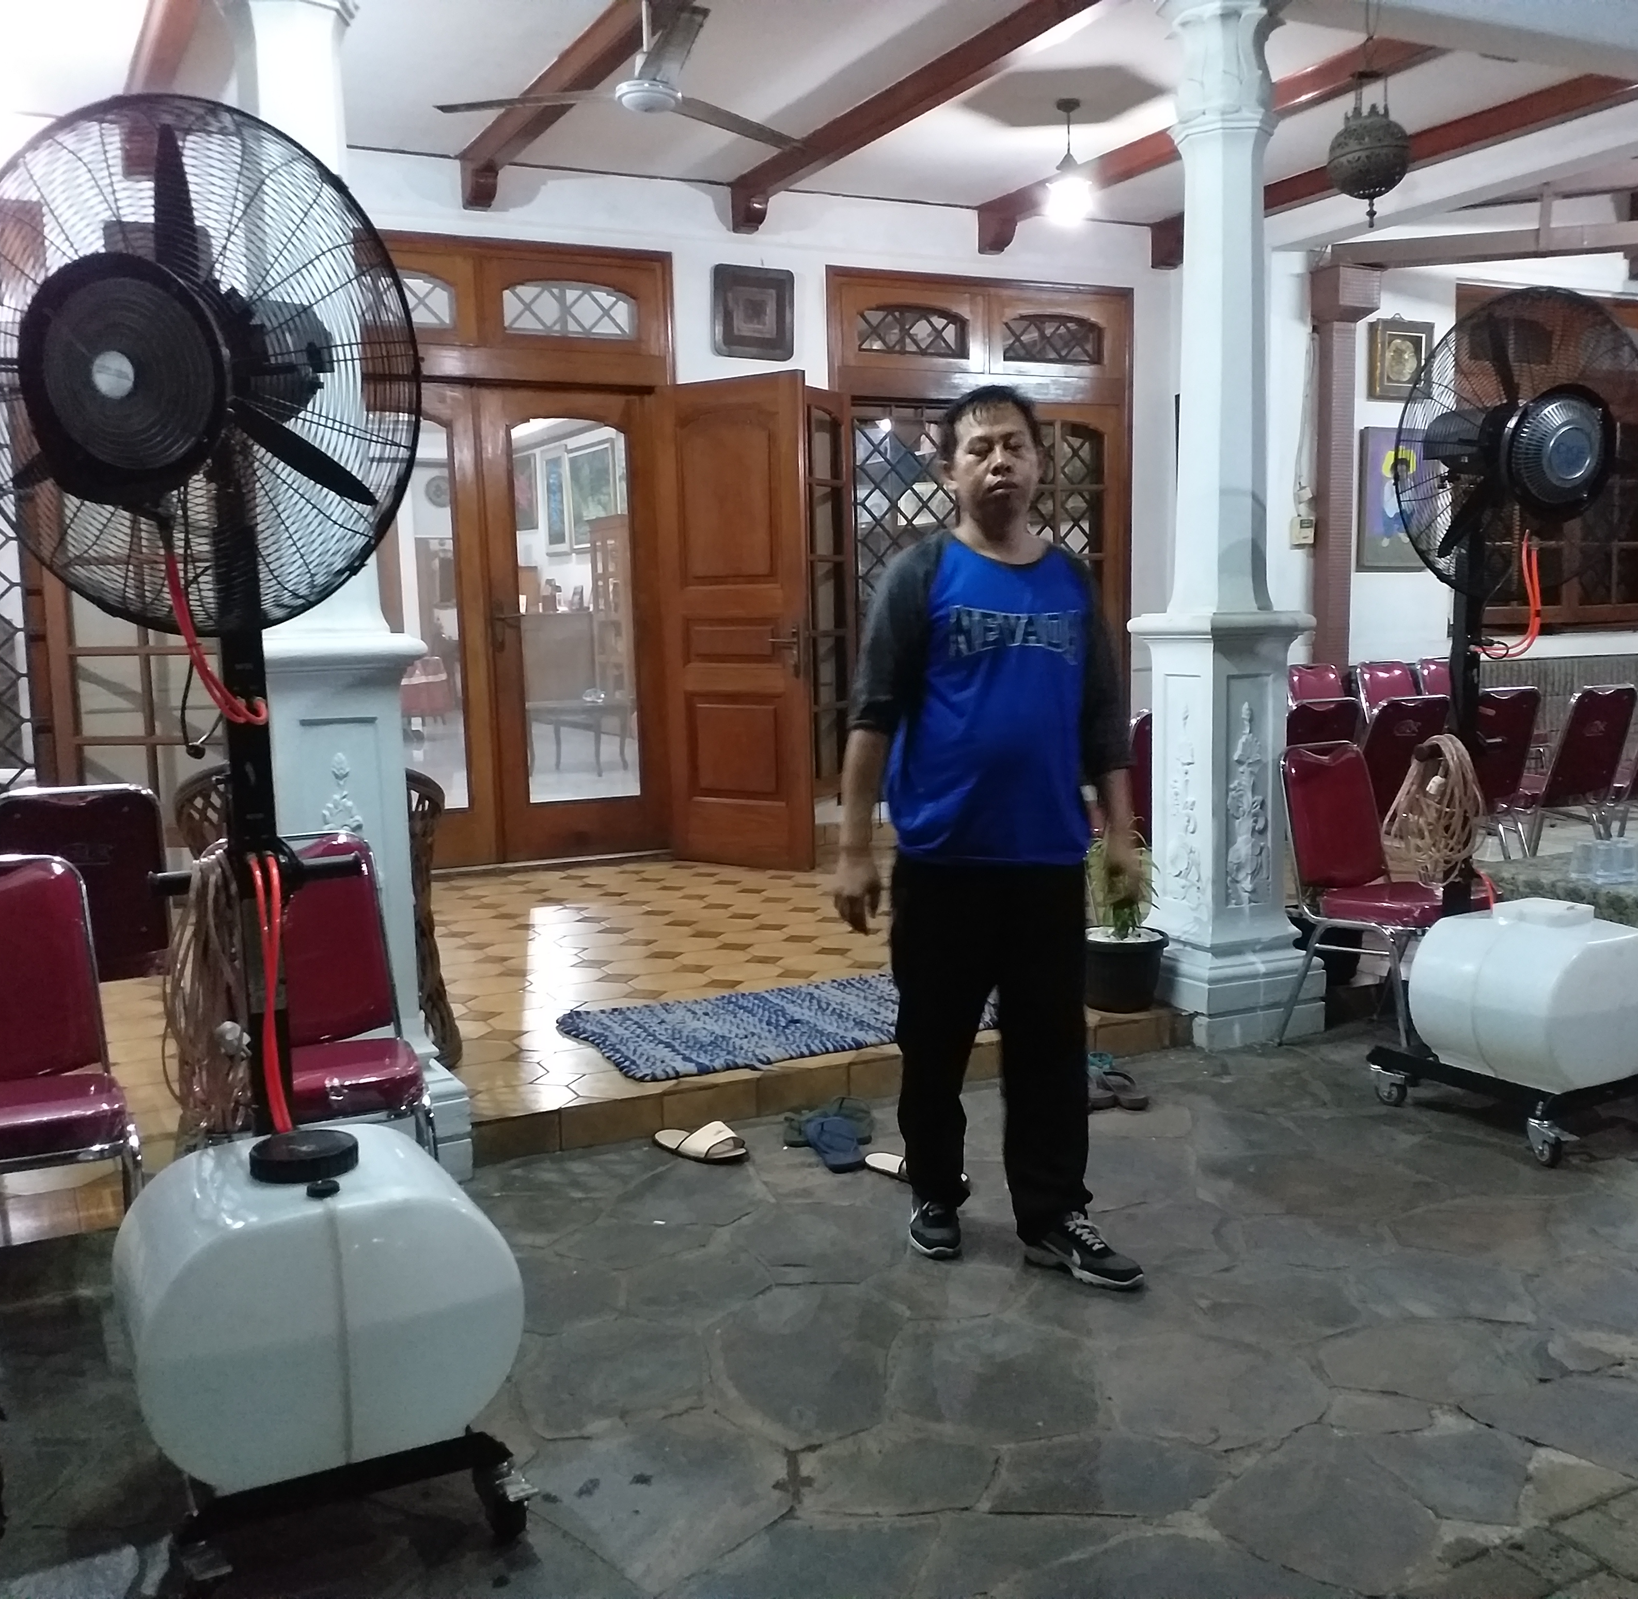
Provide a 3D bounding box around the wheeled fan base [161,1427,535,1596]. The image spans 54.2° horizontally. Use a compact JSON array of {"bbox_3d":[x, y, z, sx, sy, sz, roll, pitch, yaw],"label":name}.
[{"bbox_3d":[-0.729,0.974,2.410,0.449,0.156,0.528,-5,8,-23],"label":"wheeled fan base"}]

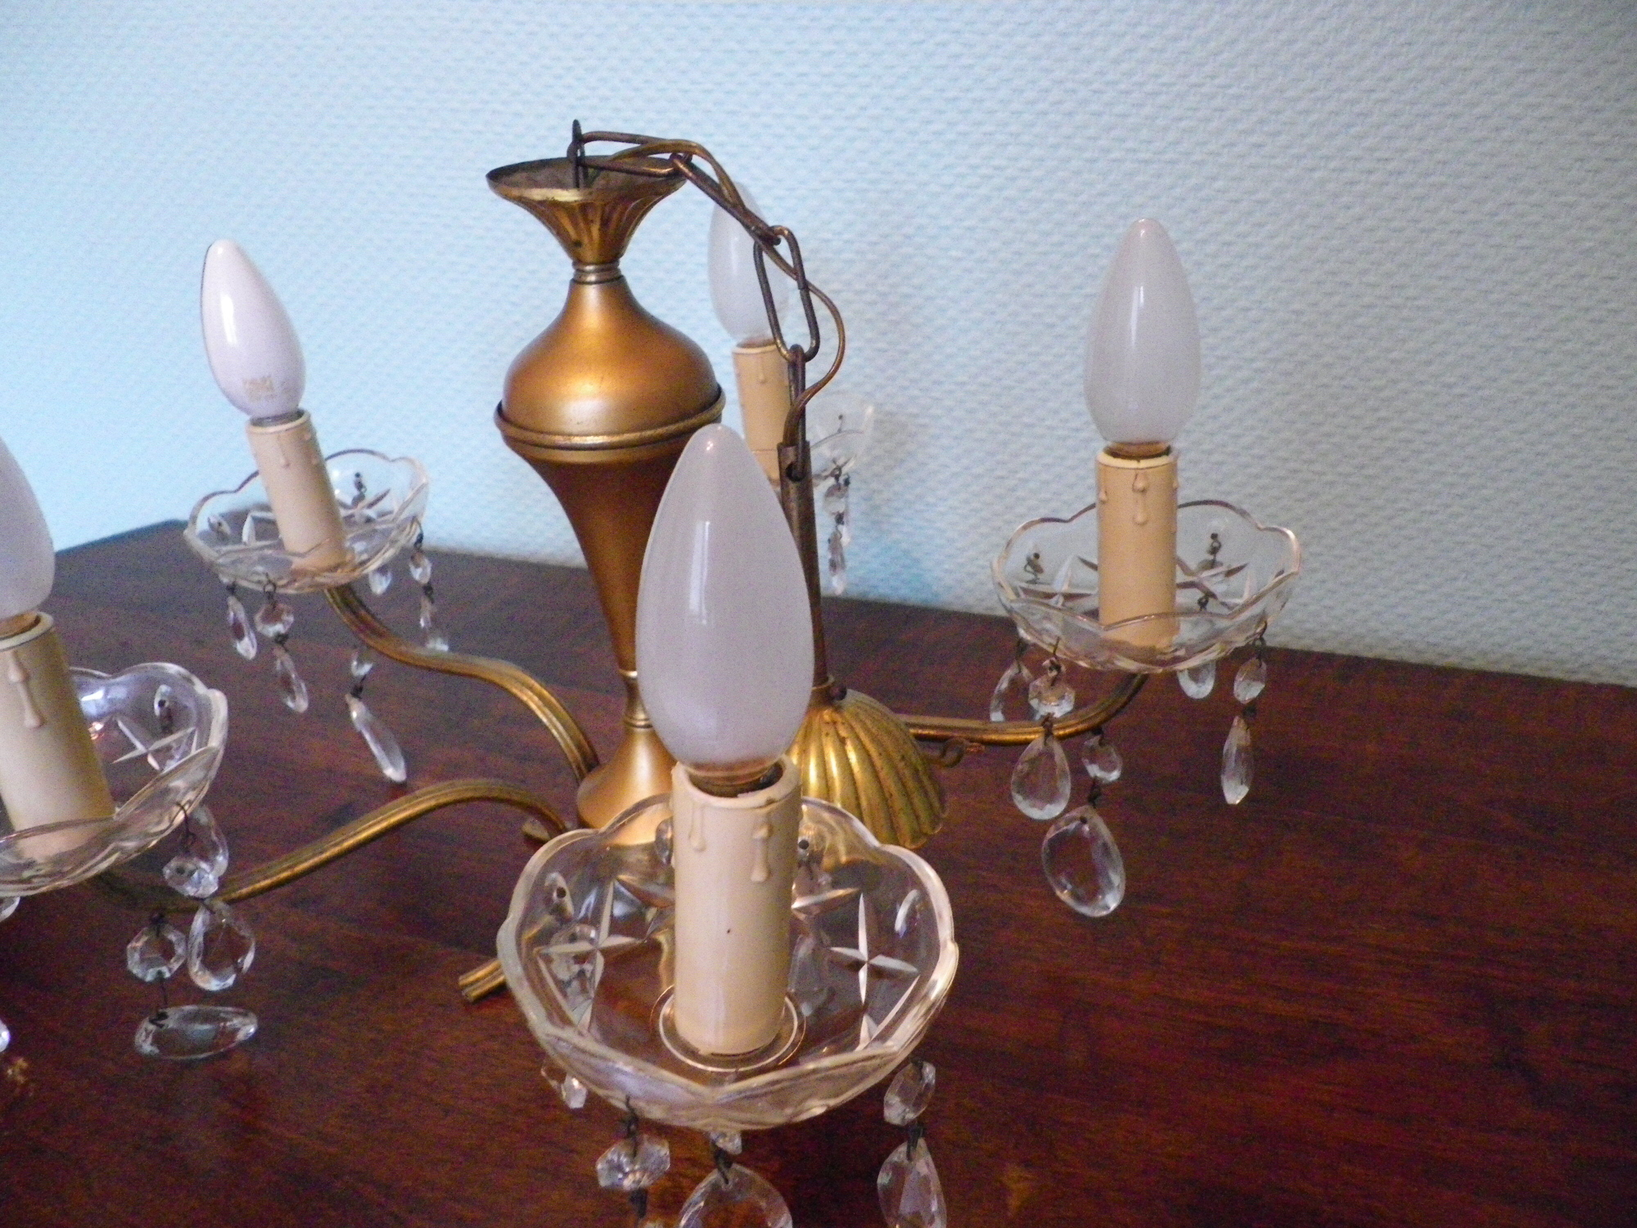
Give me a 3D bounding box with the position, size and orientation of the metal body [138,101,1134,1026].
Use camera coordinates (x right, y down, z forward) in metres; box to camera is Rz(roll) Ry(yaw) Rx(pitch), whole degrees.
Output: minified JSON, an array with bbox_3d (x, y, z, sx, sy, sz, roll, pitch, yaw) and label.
[{"bbox_3d":[-0.054,-0.025,0.444,0.350,0.262,0.370,-1,25,0],"label":"metal body"}]

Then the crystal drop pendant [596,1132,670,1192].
[{"bbox_3d":[-0.037,0.109,0.264,0.015,0.015,0.009,-6,25,-10],"label":"crystal drop pendant"}]

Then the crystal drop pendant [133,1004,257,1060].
[{"bbox_3d":[-0.194,0.130,0.412,0.039,0.011,0.023,-5,25,-8],"label":"crystal drop pendant"}]

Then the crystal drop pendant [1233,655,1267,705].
[{"bbox_3d":[0.139,0.021,0.427,0.015,0.017,0.009,-21,31,-35],"label":"crystal drop pendant"}]

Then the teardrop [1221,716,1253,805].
[{"bbox_3d":[0.138,0.048,0.438,0.011,0.036,0.018,12,28,27],"label":"teardrop"}]

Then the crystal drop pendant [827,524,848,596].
[{"bbox_3d":[0.009,-0.024,0.608,0.009,0.035,0.018,3,25,10],"label":"crystal drop pendant"}]

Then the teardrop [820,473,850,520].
[{"bbox_3d":[0.008,-0.052,0.596,0.009,0.018,0.015,16,30,32],"label":"teardrop"}]

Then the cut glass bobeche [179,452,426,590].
[{"bbox_3d":[-0.215,-0.034,0.570,0.100,0.036,0.100,-5,29,2],"label":"cut glass bobeche"}]

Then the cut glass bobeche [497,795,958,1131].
[{"bbox_3d":[-0.019,0.081,0.294,0.100,0.036,0.100,0,23,-1],"label":"cut glass bobeche"}]

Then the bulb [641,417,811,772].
[{"bbox_3d":[-0.018,0.004,0.262,0.035,0.087,0.035,-1,23,0],"label":"bulb"}]

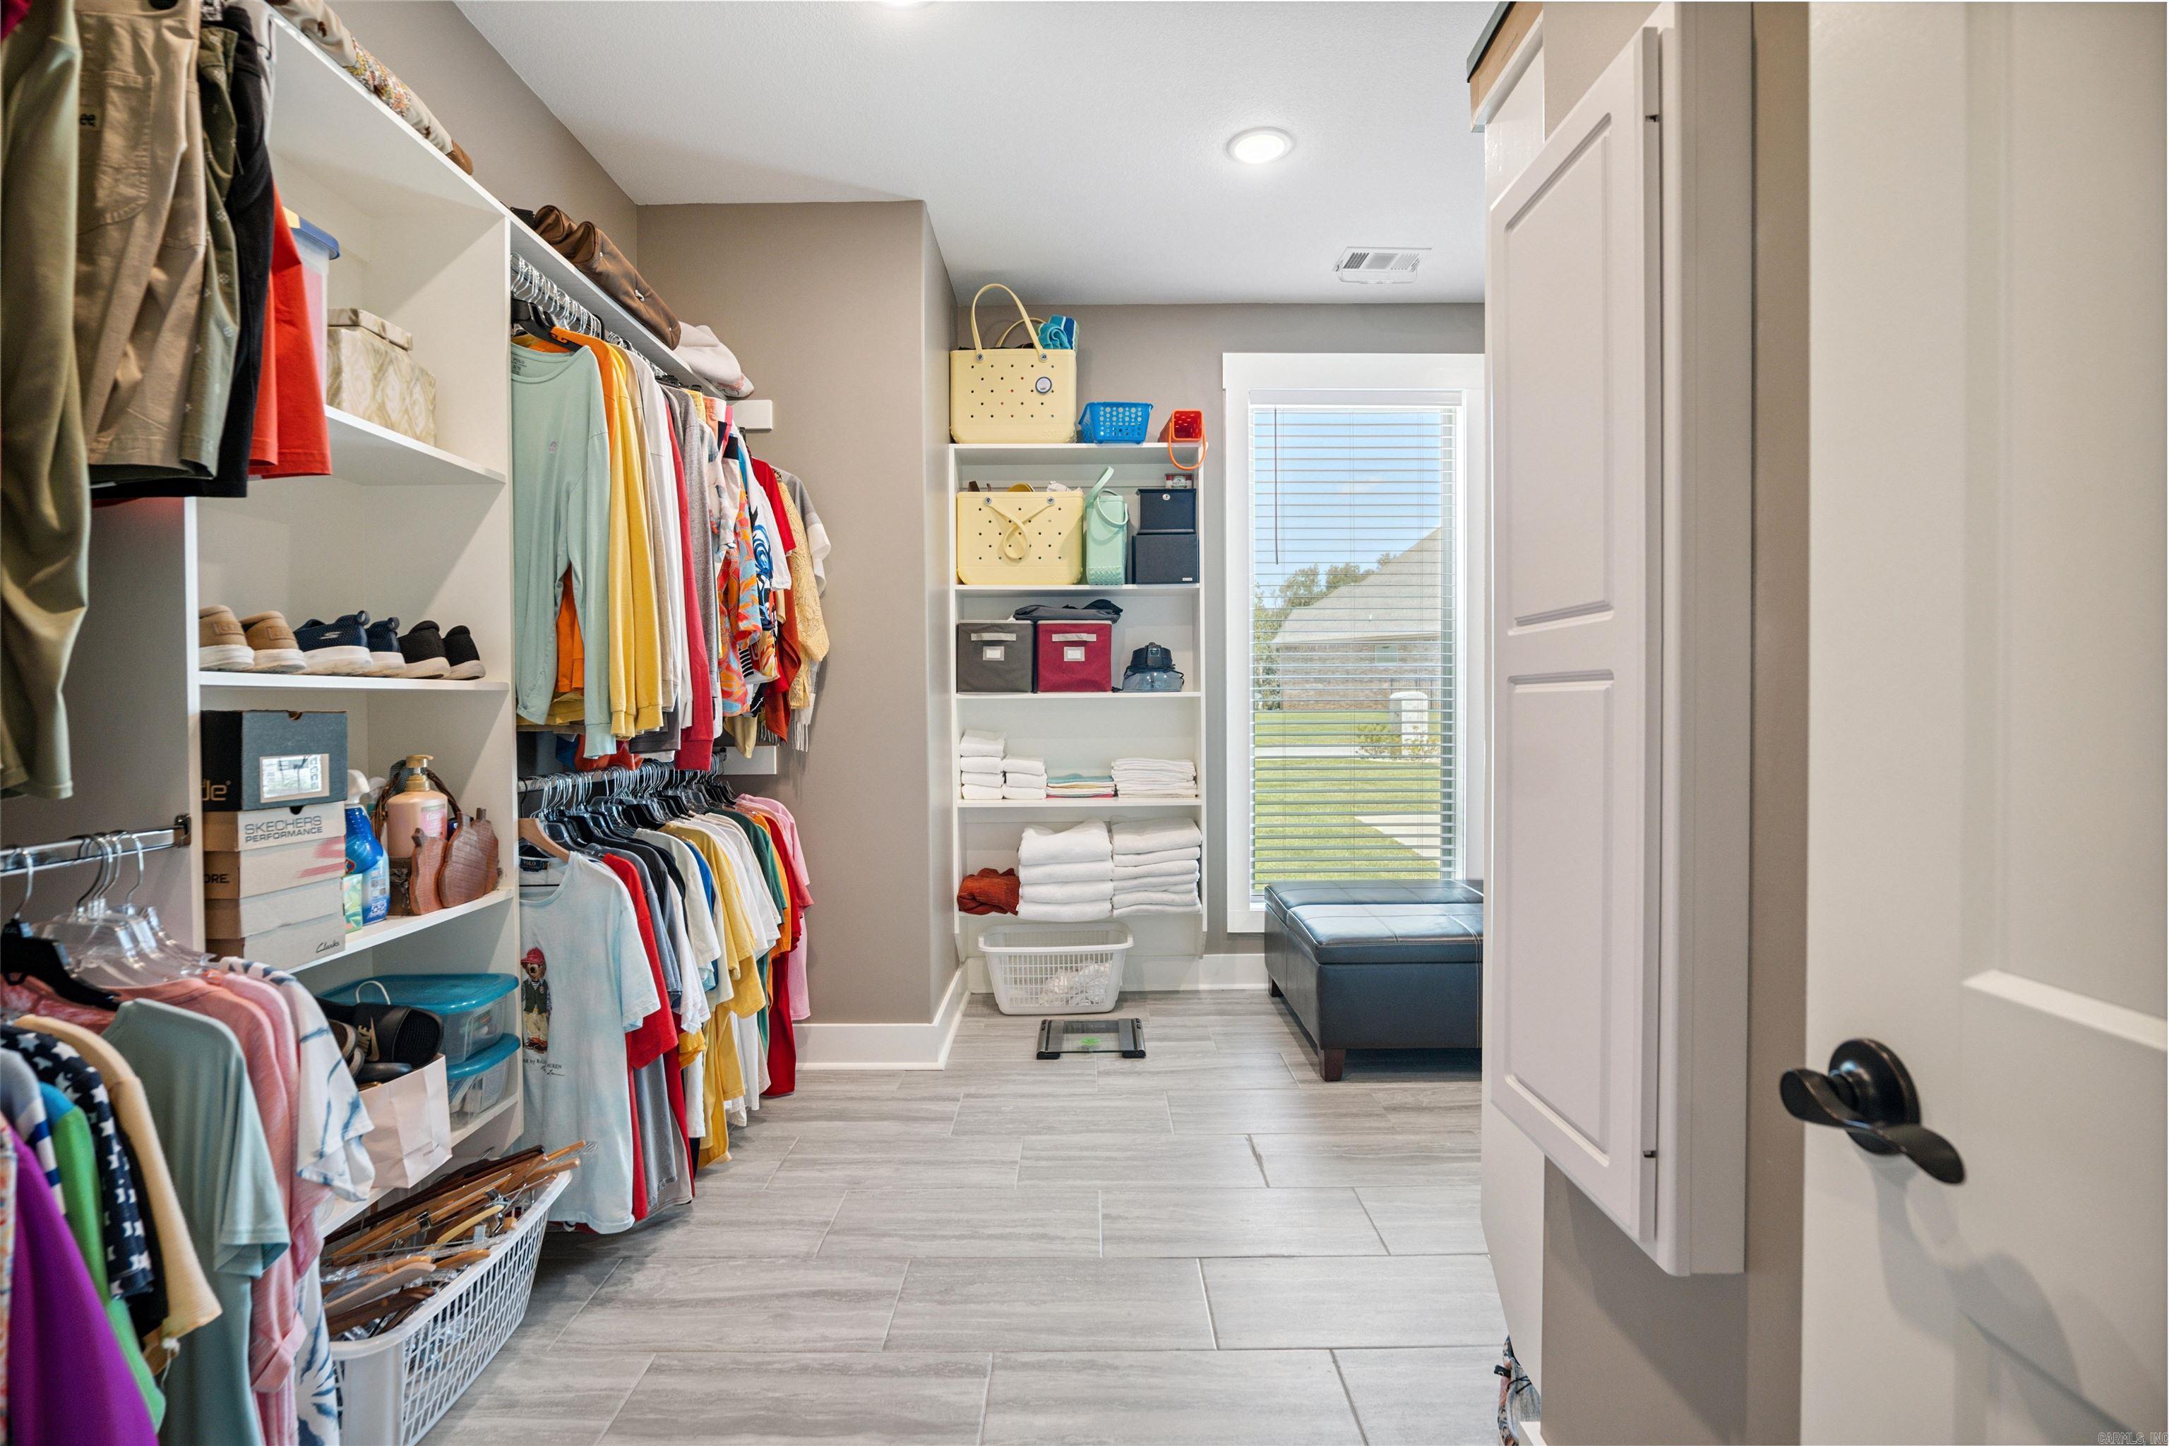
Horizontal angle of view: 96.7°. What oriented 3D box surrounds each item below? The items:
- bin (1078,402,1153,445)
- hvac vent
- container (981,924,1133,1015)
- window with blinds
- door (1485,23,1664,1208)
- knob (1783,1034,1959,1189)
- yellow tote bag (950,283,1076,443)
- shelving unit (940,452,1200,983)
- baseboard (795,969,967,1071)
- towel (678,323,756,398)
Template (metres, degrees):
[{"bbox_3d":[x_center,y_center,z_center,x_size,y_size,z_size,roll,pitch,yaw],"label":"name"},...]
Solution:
[{"bbox_3d":[0.128,-1.117,3.713,0.250,0.155,0.250,-1,1,-7],"label":"bin"},{"bbox_3d":[1.065,-1.635,3.451,0.300,0.045,0.200,0,1,0],"label":"hvac vent"},{"bbox_3d":[-0.106,0.946,3.685,0.575,0.285,0.370,0,1,-3],"label":"container"},{"bbox_3d":[1.087,-0.293,3.873,0.840,2.000,0.090,0,1,0],"label":"window with blinds"},{"bbox_3d":[0.553,-0.081,1.128,0.022,1.205,0.355,0,1,0],"label":"door"},{"bbox_3d":[0.477,0.237,0.587,0.062,0.072,0.135,0,1,0],"label":"knob"},{"bbox_3d":[-0.262,-1.336,3.704,0.475,0.590,0.230,0,1,0],"label":"yellow tote bag"},{"bbox_3d":[-0.016,-0.016,3.736,0.960,2.060,0.270,0,1,0],"label":"shelving unit"},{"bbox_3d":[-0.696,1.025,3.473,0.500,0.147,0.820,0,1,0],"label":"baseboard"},{"bbox_3d":[-1.143,-1.092,2.850,0.280,0.165,0.330,0,1,0],"label":"towel"}]

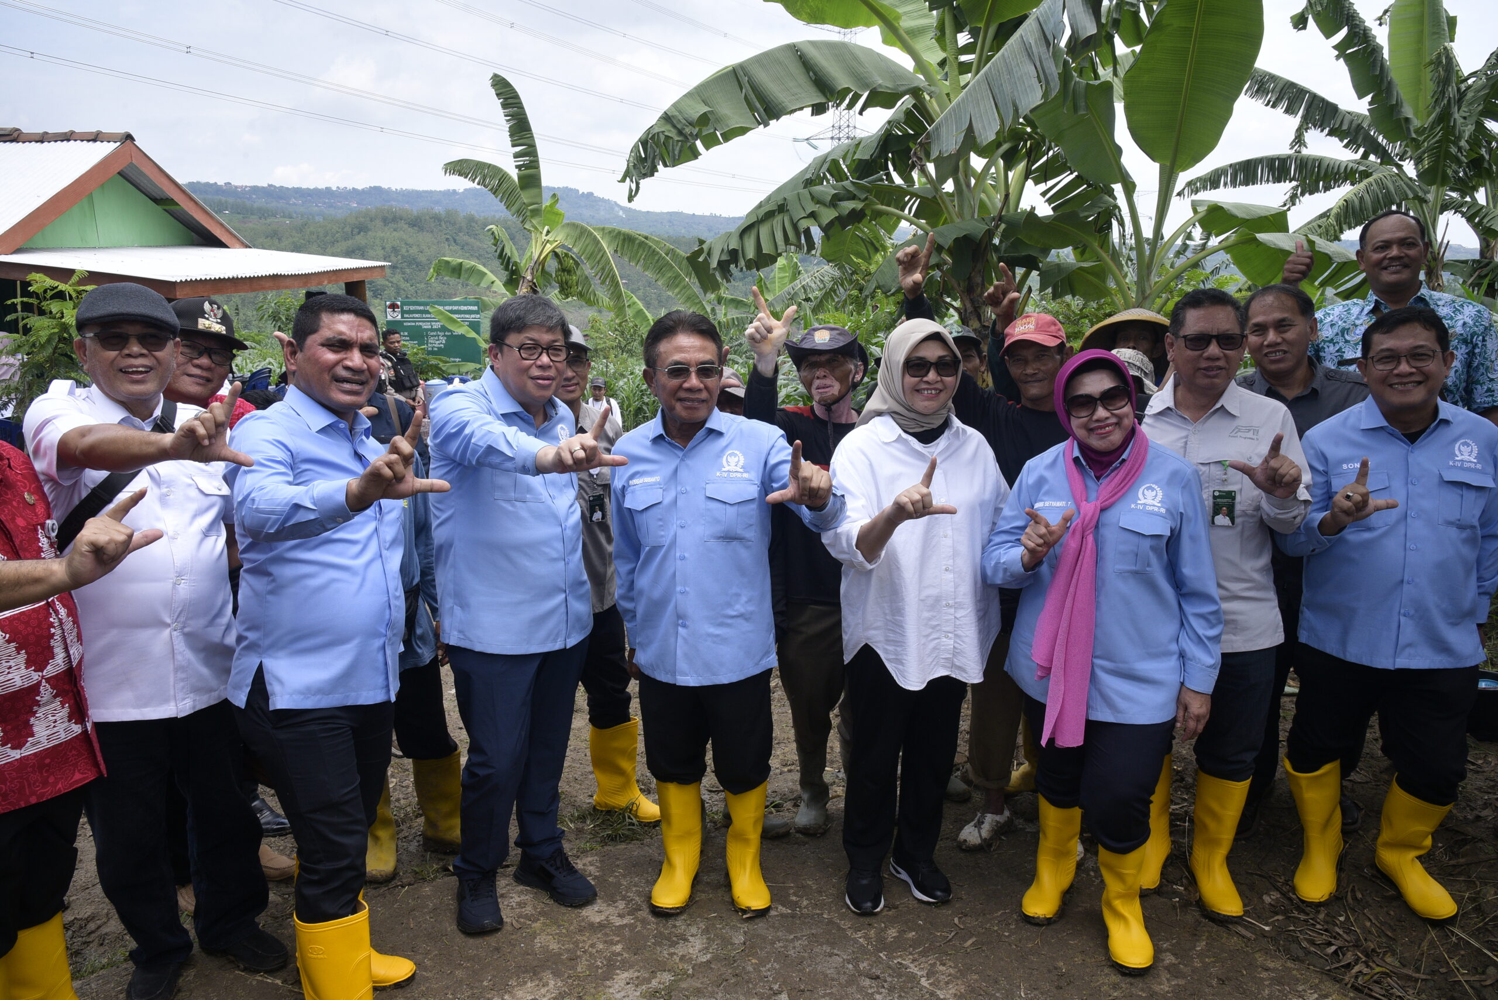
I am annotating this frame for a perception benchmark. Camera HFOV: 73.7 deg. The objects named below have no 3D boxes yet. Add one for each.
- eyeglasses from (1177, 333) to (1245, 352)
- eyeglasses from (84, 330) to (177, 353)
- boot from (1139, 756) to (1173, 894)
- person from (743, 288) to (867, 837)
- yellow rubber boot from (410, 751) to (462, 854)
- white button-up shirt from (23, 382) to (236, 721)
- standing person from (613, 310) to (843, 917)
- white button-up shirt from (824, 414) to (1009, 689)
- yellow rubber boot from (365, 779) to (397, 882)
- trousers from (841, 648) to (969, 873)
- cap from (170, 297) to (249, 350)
[{"bbox_3d":[1.112,-0.384,2.423,0.147,0.044,0.150,4,13,18],"label":"eyeglasses"},{"bbox_3d":[-1.295,-0.340,2.105,0.147,0.046,0.150,-9,15,-35],"label":"eyeglasses"},{"bbox_3d":[1.143,0.918,2.909,0.130,0.335,0.280,6,13,26],"label":"boot"},{"bbox_3d":[0.179,0.238,2.972,0.480,1.670,0.500,2,13,8],"label":"person"},{"bbox_3d":[-0.920,0.951,3.075,0.130,0.325,0.280,-9,15,-37],"label":"yellow rubber boot"},{"bbox_3d":[-1.395,0.126,2.272,0.500,0.770,0.390,-10,16,-39],"label":"white button-up shirt"},{"bbox_3d":[-0.061,0.351,2.526,0.560,1.630,0.460,-2,13,-8],"label":"standing person"},{"bbox_3d":[0.435,0.123,2.572,0.500,0.690,0.360,-1,12,-6],"label":"white button-up shirt"},{"bbox_3d":[-1.130,0.922,2.997,0.130,0.330,0.280,-4,13,-19],"label":"yellow rubber boot"},{"bbox_3d":[0.420,0.629,2.741,0.370,0.930,0.290,-1,12,-6],"label":"trousers"},{"bbox_3d":[-1.463,-0.467,2.623,0.260,0.130,0.190,11,17,41],"label":"cap"}]

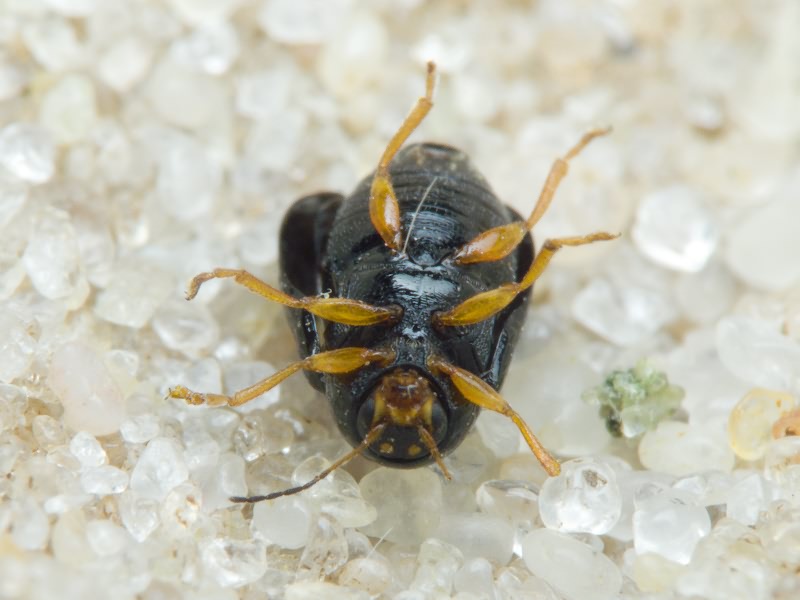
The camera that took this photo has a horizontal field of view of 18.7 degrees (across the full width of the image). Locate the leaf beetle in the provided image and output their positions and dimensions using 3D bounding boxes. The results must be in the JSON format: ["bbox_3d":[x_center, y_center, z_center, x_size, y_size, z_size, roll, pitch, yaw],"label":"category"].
[{"bbox_3d":[0.000,0.000,0.016,0.003,0.002,0.003,4,45,4],"label":"leaf beetle"}]

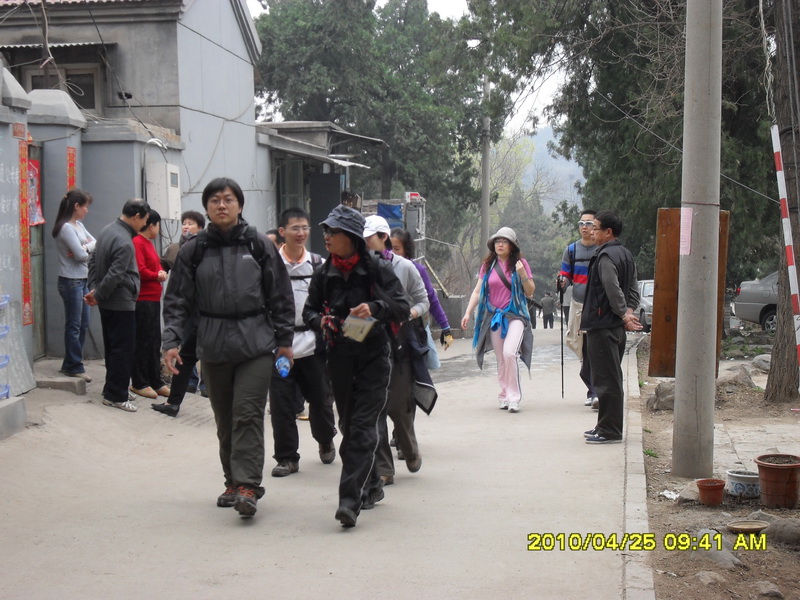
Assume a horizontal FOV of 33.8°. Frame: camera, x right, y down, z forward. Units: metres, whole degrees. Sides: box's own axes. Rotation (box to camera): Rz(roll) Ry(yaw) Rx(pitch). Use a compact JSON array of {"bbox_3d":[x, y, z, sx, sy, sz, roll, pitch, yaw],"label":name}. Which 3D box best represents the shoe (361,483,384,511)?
[{"bbox_3d":[-0.154,1.061,7.130,0.100,0.110,0.265,2,17,18],"label":"shoe"}]

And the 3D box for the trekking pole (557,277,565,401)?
[{"bbox_3d":[1.440,0.335,11.750,0.060,1.120,0.060,0,15,0],"label":"trekking pole"}]

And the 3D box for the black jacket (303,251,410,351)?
[{"bbox_3d":[-0.223,0.003,6.750,0.540,0.530,0.360,1,5,14],"label":"black jacket"}]

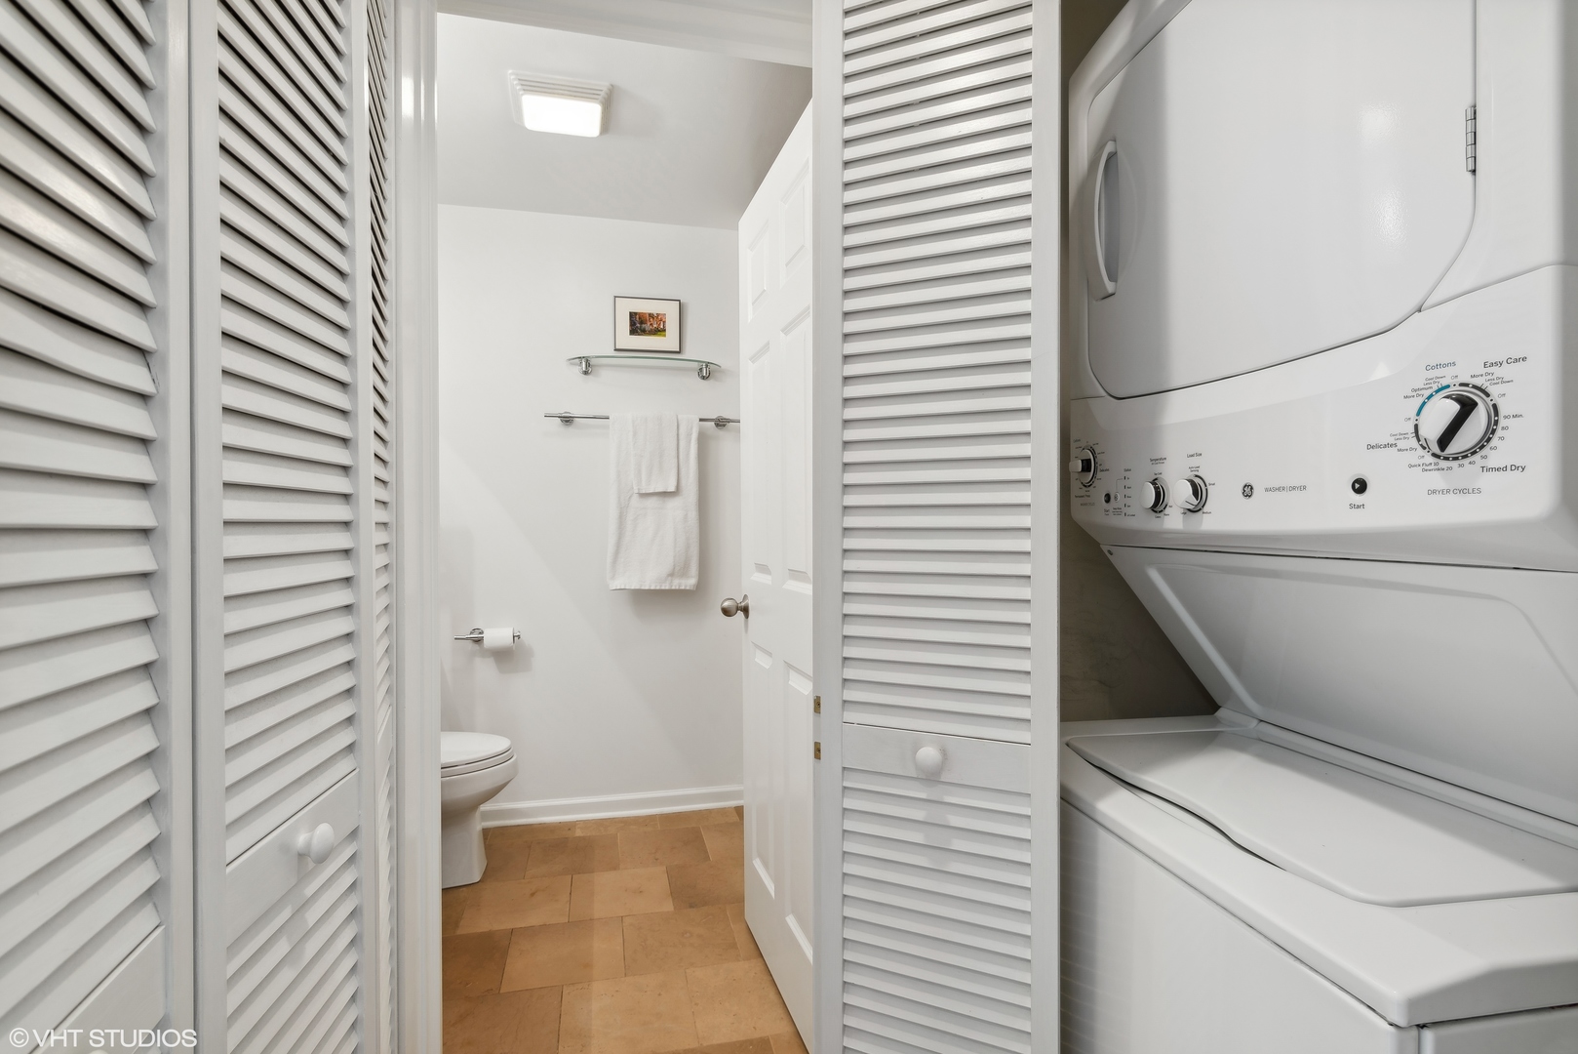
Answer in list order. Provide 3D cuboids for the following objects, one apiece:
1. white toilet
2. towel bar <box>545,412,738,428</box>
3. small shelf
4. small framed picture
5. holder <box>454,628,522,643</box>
[{"bbox_3d":[-1.278,0.797,2.482,0.700,0.735,0.420,0,0,-13],"label":"white toilet"},{"bbox_3d":[-0.581,-0.431,3.015,0.766,0.057,0.085,0,0,-13],"label":"towel bar"},{"bbox_3d":[-0.571,-0.637,2.992,0.615,0.061,0.136,0,0,-13],"label":"small shelf"},{"bbox_3d":[-0.577,-0.822,3.049,0.268,0.222,0.022,0,0,-13],"label":"small framed picture"},{"bbox_3d":[-1.160,0.422,2.884,0.242,0.057,0.083,0,0,-13],"label":"holder"}]

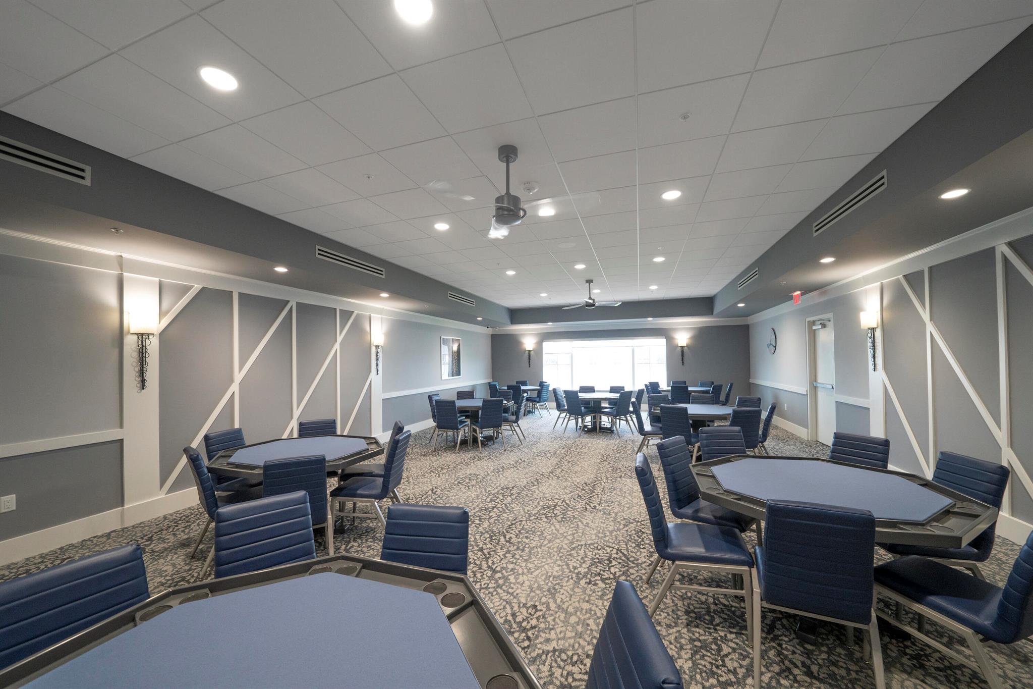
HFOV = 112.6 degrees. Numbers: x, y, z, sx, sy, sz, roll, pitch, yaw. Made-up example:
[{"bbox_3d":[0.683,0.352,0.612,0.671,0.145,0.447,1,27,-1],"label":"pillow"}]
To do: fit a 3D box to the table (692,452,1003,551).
[{"bbox_3d":[1.807,1.217,2.081,1.250,0.760,1.250,-1,-3,18],"label":"table"}]

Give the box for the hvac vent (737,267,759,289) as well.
[{"bbox_3d":[4.175,-1.167,6.218,0.040,0.145,1.200,-1,-2,19],"label":"hvac vent"}]

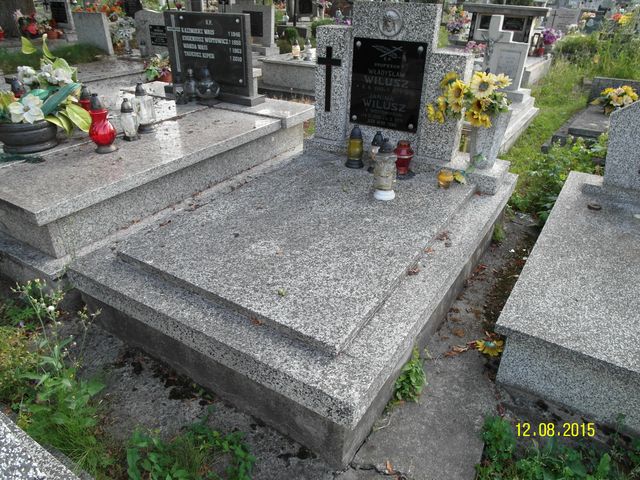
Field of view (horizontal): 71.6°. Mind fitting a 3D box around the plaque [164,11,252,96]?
[{"bbox_3d":[-0.840,-1.410,3.339,0.814,0.539,0.077,18,36,28],"label":"plaque"}]

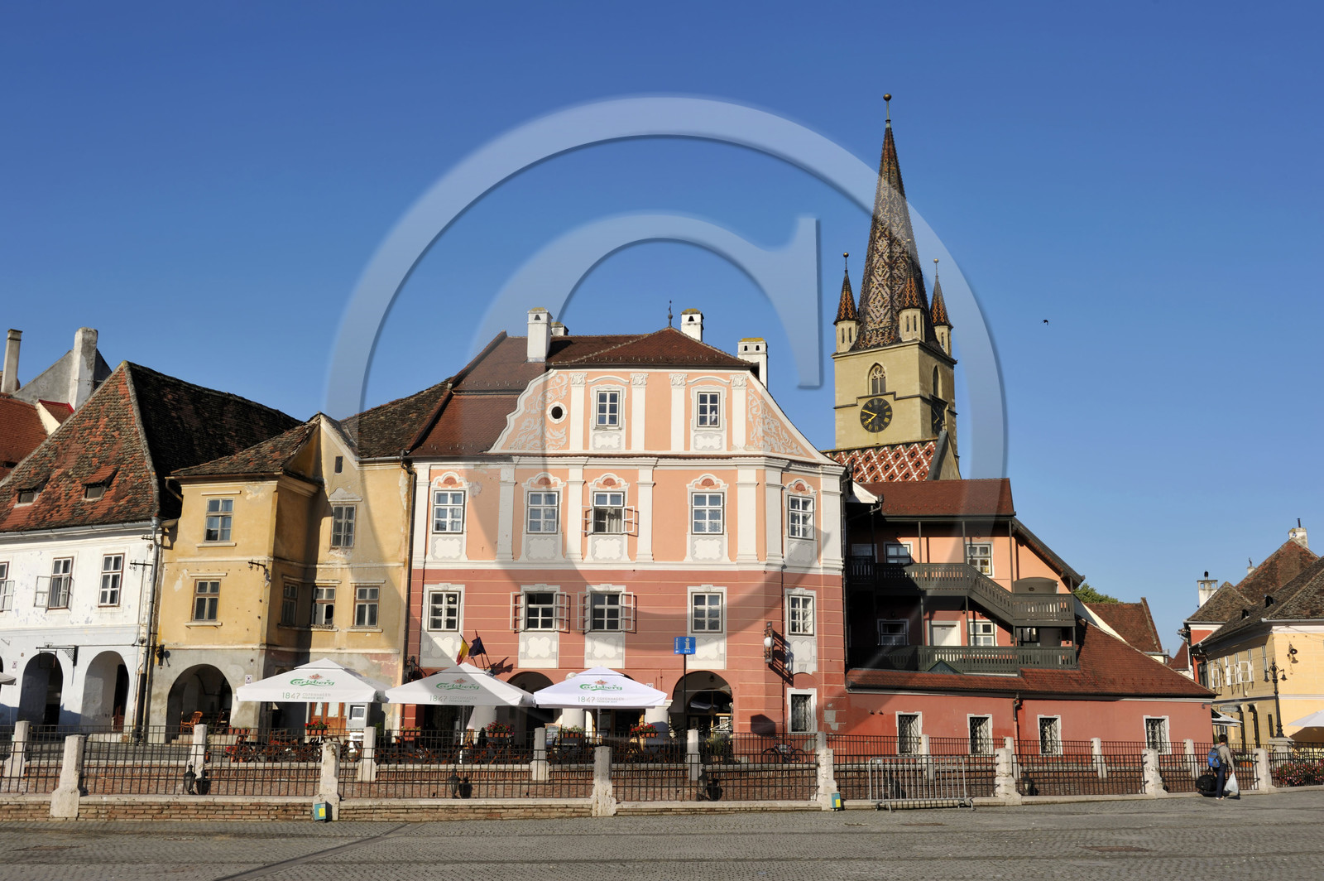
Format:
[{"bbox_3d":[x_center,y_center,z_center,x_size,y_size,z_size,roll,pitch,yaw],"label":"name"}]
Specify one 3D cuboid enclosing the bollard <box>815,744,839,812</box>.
[{"bbox_3d":[3.533,7.304,27.712,0.480,1.308,0.340,6,-14,-23],"label":"bollard"}]

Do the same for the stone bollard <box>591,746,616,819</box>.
[{"bbox_3d":[-1.106,6.524,24.648,0.420,1.323,0.460,4,-13,-15],"label":"stone bollard"}]

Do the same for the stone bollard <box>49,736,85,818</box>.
[{"bbox_3d":[-10.939,6.176,23.655,0.450,1.451,0.390,2,-13,-6],"label":"stone bollard"}]

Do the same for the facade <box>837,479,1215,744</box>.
[{"bbox_3d":[15.106,8.024,58.917,17.600,13.000,10.000,4,-13,-15],"label":"facade"}]

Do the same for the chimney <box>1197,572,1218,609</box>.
[{"bbox_3d":[36.514,10.131,85.981,1.050,2.600,0.950,-1,-13,7],"label":"chimney"}]

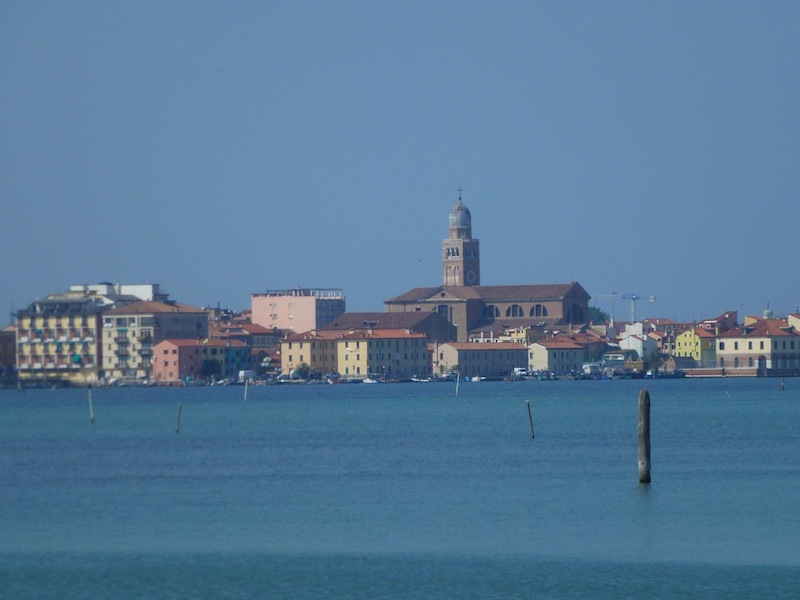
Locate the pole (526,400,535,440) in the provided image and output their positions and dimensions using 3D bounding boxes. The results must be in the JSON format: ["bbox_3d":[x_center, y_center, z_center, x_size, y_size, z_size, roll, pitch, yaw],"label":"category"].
[{"bbox_3d":[5.848,5.345,223.012,0.116,1.706,0.116,-9,-1,0],"label":"pole"}]

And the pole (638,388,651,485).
[{"bbox_3d":[6.545,3.644,133.518,0.313,2.528,0.313,0,-1,0],"label":"pole"}]

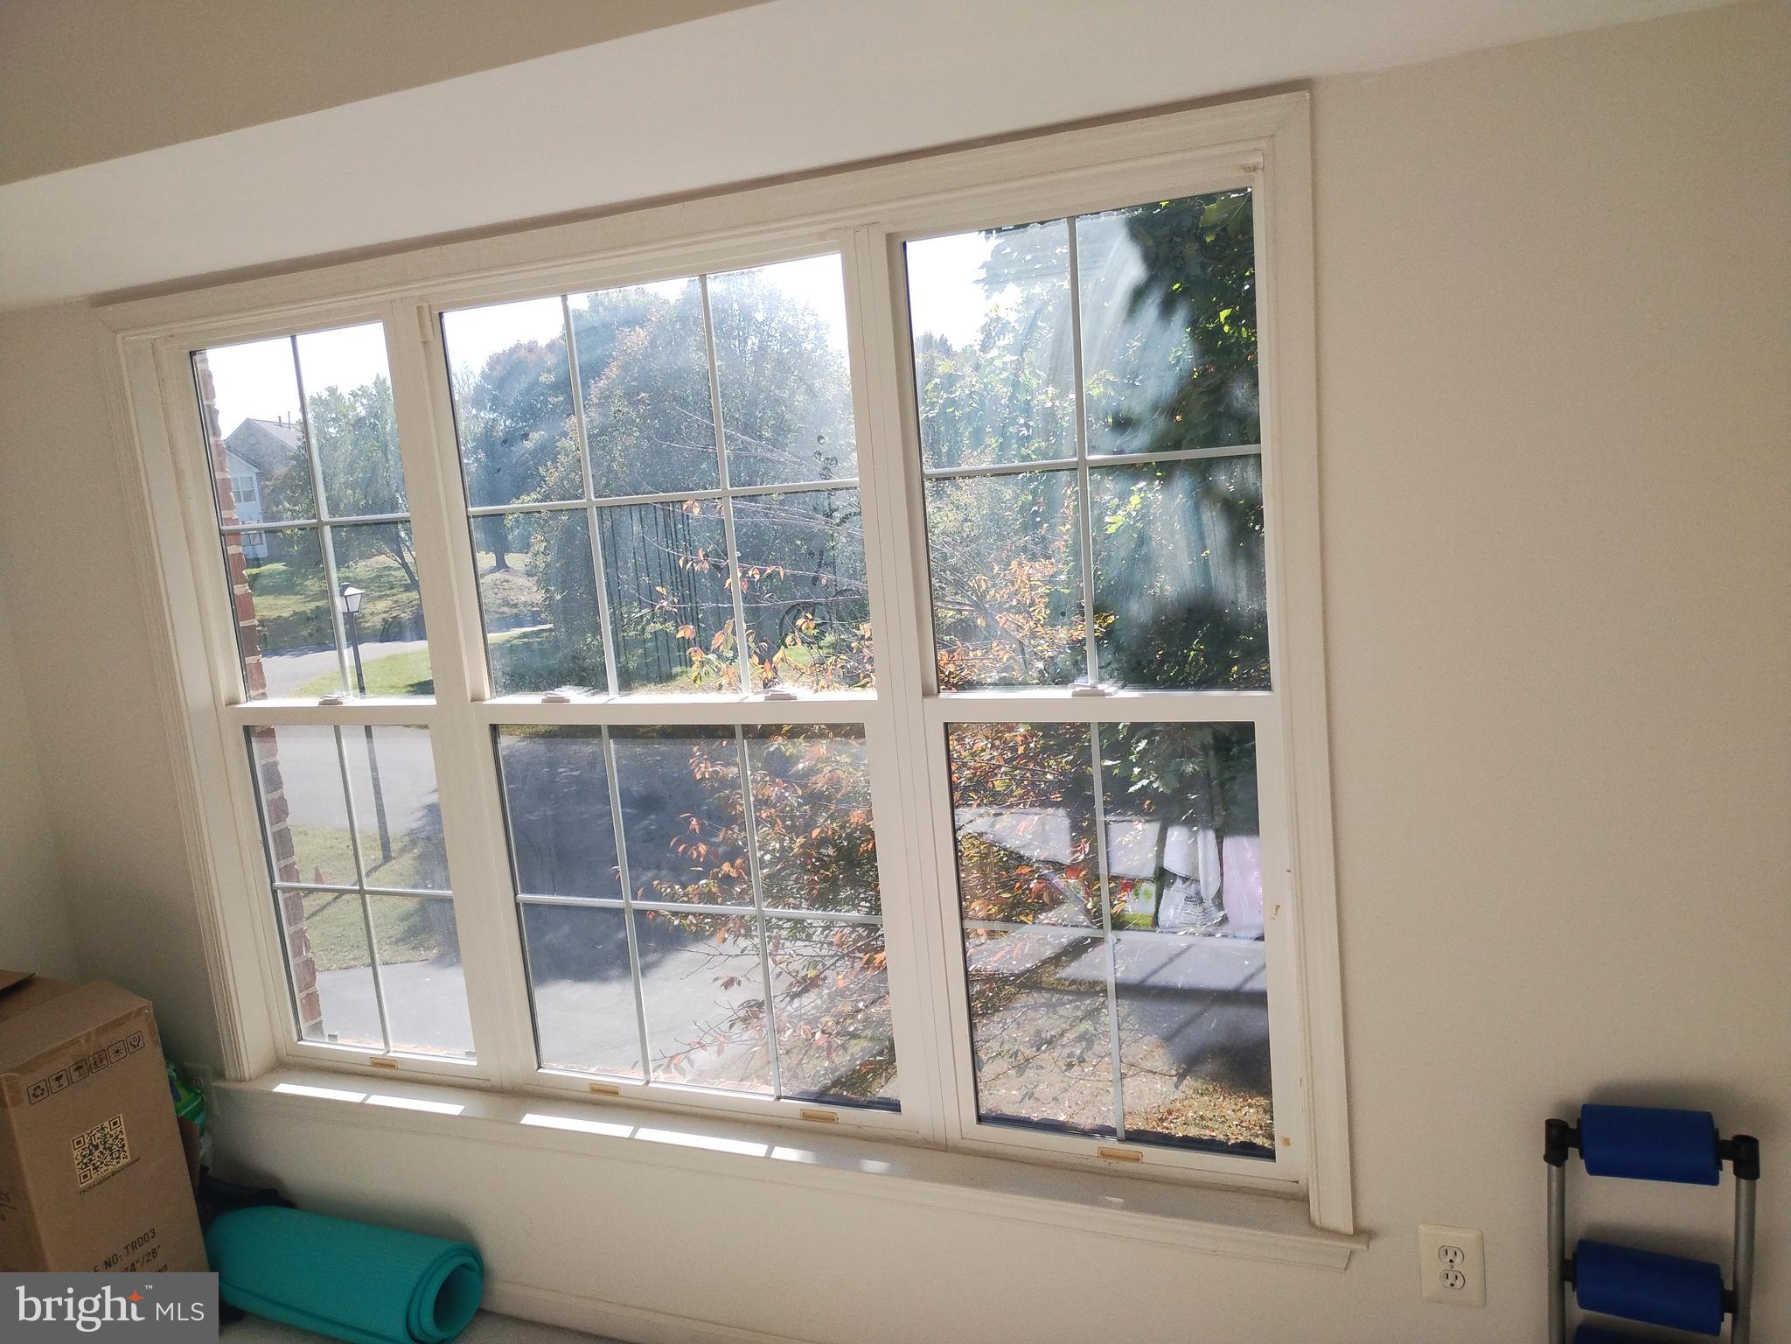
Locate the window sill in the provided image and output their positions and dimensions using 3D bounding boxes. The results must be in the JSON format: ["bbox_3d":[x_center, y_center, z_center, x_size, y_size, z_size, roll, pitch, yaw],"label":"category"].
[{"bbox_3d":[-0.374,0.905,2.437,2.390,0.074,0.105,-1,9,22],"label":"window sill"}]

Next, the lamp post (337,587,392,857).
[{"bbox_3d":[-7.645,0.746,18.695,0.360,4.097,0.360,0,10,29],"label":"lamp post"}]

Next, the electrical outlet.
[{"bbox_3d":[0.830,0.885,1.925,0.085,0.127,0.010,-1,9,22],"label":"electrical outlet"}]

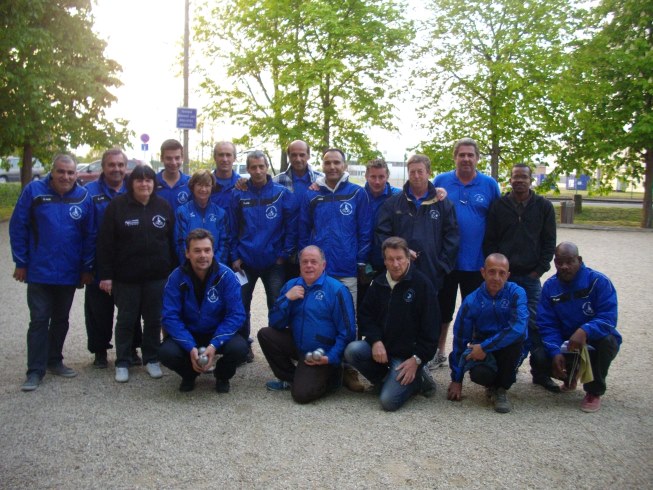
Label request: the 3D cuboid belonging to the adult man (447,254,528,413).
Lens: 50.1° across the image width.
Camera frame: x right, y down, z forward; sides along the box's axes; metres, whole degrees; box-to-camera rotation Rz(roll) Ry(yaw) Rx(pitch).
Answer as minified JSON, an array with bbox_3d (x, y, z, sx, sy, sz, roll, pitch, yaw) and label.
[{"bbox_3d":[1.162,0.580,5.009,0.570,1.048,0.700,3,6,14],"label":"adult man"}]

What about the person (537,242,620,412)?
[{"bbox_3d":[1.816,0.547,5.030,0.600,1.133,0.720,4,7,28],"label":"person"}]

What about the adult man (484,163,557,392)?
[{"bbox_3d":[1.470,0.234,5.288,0.550,1.689,0.360,3,6,14],"label":"adult man"}]

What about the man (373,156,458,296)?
[{"bbox_3d":[0.713,0.175,5.470,0.640,1.730,0.420,2,6,11],"label":"man"}]

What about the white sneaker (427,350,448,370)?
[{"bbox_3d":[0.868,0.961,5.717,0.115,0.120,0.300,7,9,43],"label":"white sneaker"}]

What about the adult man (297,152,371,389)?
[{"bbox_3d":[0.060,0.182,5.175,0.560,1.763,0.400,2,6,4],"label":"adult man"}]

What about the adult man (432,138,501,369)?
[{"bbox_3d":[1.159,0.079,5.740,0.620,1.880,0.450,2,6,10],"label":"adult man"}]

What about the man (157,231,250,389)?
[{"bbox_3d":[-0.922,0.464,5.234,0.640,1.140,0.680,0,6,-8],"label":"man"}]

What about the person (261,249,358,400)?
[{"bbox_3d":[-0.139,0.540,5.137,0.640,1.051,0.740,4,7,24],"label":"person"}]

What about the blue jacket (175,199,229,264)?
[{"bbox_3d":[-0.987,-0.076,5.557,0.470,0.620,0.310,0,6,-11],"label":"blue jacket"}]

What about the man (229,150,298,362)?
[{"bbox_3d":[-0.508,0.115,5.718,0.570,1.745,0.380,1,6,-3],"label":"man"}]

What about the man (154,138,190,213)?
[{"bbox_3d":[-1.277,0.053,5.791,0.530,1.837,0.360,0,6,-8],"label":"man"}]

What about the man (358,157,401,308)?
[{"bbox_3d":[0.436,0.156,5.748,0.550,1.706,0.380,2,6,6],"label":"man"}]

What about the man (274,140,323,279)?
[{"bbox_3d":[-0.231,0.077,5.741,0.570,1.839,0.380,1,6,-2],"label":"man"}]

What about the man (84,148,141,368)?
[{"bbox_3d":[-1.713,0.107,5.641,0.560,1.744,0.380,0,6,-8],"label":"man"}]

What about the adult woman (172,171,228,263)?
[{"bbox_3d":[-0.992,0.197,5.587,0.470,1.590,0.330,0,6,-11],"label":"adult woman"}]

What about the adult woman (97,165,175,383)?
[{"bbox_3d":[-1.442,0.201,5.327,0.570,1.620,0.370,-1,7,-17],"label":"adult woman"}]

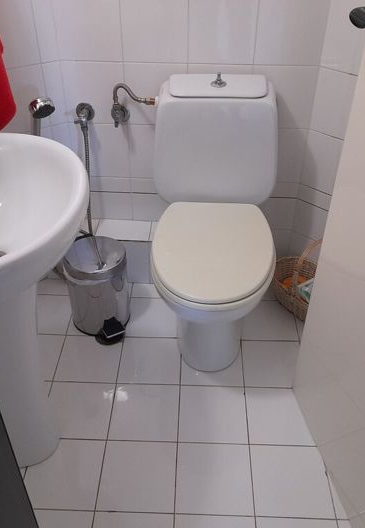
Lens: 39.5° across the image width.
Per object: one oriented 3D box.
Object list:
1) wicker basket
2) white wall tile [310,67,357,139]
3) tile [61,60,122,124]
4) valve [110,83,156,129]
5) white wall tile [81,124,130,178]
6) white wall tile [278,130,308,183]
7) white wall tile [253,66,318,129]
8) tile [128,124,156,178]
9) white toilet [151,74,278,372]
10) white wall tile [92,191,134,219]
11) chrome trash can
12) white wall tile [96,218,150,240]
[{"bbox_3d":[0.456,0.034,1.805,0.185,0.294,0.322,-25,45,-29],"label":"wicker basket"},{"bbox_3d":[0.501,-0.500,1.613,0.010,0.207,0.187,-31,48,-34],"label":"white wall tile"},{"bbox_3d":[-0.286,-0.557,1.670,0.202,0.202,0.012,1,38,1],"label":"tile"},{"bbox_3d":[-0.157,-0.511,1.636,0.143,0.147,0.085,1,38,1],"label":"valve"},{"bbox_3d":[-0.290,-0.400,1.807,0.204,0.206,0.010,2,38,1],"label":"white wall tile"},{"bbox_3d":[0.326,-0.383,1.796,0.210,0.206,0.010,2,38,1],"label":"white wall tile"},{"bbox_3d":[0.324,-0.540,1.657,0.202,0.202,0.012,1,38,1],"label":"white wall tile"},{"bbox_3d":[-0.086,-0.394,1.804,0.204,0.206,0.010,2,38,1],"label":"tile"},{"bbox_3d":[0.097,-0.096,1.569,0.379,0.792,0.697,2,38,1],"label":"white toilet"},{"bbox_3d":[-0.288,-0.217,1.936,0.202,0.122,0.012,1,38,1],"label":"white wall tile"},{"bbox_3d":[-0.281,0.087,1.739,0.210,0.286,0.252,-12,40,-15],"label":"chrome trash can"},{"bbox_3d":[-0.220,-0.123,1.926,0.201,0.010,0.139,2,38,1],"label":"white wall tile"}]

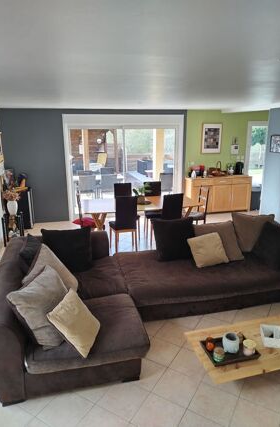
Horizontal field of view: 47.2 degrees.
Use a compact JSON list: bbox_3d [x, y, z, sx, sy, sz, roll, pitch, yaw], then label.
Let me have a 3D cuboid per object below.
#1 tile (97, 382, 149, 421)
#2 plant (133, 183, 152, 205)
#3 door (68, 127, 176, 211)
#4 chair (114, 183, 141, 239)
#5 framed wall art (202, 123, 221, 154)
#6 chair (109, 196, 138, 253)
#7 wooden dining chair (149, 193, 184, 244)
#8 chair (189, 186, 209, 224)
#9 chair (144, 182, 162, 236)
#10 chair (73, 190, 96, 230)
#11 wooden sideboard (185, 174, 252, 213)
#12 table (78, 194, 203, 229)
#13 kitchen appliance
[{"bbox_3d":[-0.137,1.536,2.661,0.328,0.010,0.328,9,18,29],"label":"tile"},{"bbox_3d":[0.056,-0.372,6.029,0.330,0.350,0.300,-4,16,-14],"label":"plant"},{"bbox_3d":[-0.349,-0.955,7.635,2.520,2.100,0.100,-4,16,-14],"label":"door"},{"bbox_3d":[-0.270,-0.024,6.312,0.420,1.030,0.490,-5,16,-17],"label":"chair"},{"bbox_3d":[1.779,-1.841,7.903,0.520,0.735,0.025,-4,16,-14],"label":"framed wall art"},{"bbox_3d":[-0.286,0.174,5.597,0.430,1.020,0.460,-3,16,-11],"label":"chair"},{"bbox_3d":[0.467,0.129,5.754,0.420,1.030,0.490,-7,17,-22],"label":"wooden dining chair"},{"bbox_3d":[1.077,-0.028,6.382,0.450,0.980,0.420,-4,16,-14],"label":"chair"},{"bbox_3d":[0.295,-0.070,6.467,0.420,1.030,0.490,-2,16,-8],"label":"chair"},{"bbox_3d":[-0.933,0.117,5.871,0.460,0.990,0.420,-4,16,-14],"label":"chair"},{"bbox_3d":[1.975,-0.470,8.137,1.640,0.890,0.430,-4,16,-14],"label":"wooden sideboard"},{"bbox_3d":[-0.007,0.161,6.147,2.150,0.750,0.980,-4,16,-14],"label":"table"},{"bbox_3d":[2.529,-1.124,8.206,0.170,0.310,0.250,-4,16,-14],"label":"kitchen appliance"}]

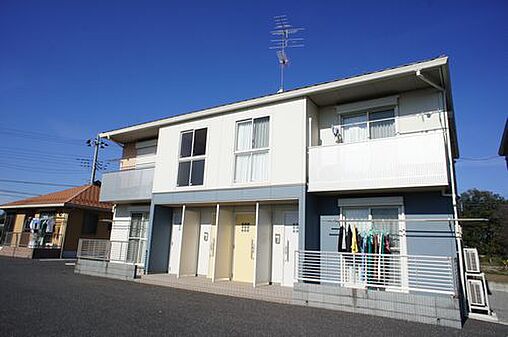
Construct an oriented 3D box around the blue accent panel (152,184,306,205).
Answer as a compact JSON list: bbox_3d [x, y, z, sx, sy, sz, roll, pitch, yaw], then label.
[{"bbox_3d":[-1.081,0.865,10.389,5.856,0.400,0.150,-6,-14,33],"label":"blue accent panel"}]

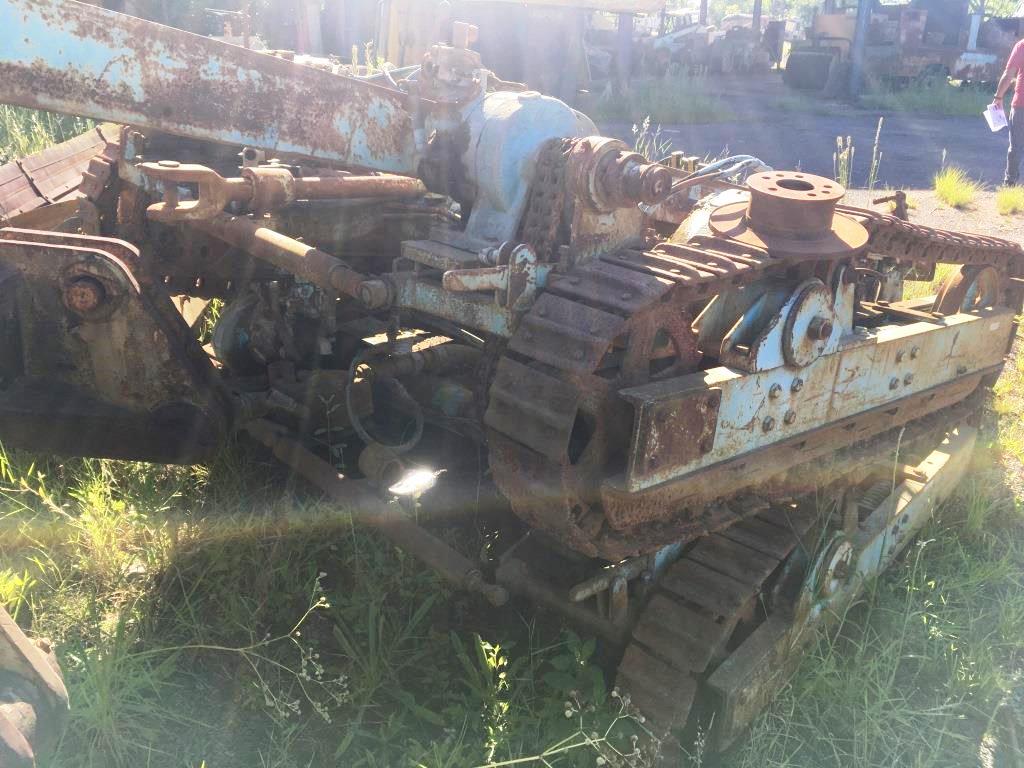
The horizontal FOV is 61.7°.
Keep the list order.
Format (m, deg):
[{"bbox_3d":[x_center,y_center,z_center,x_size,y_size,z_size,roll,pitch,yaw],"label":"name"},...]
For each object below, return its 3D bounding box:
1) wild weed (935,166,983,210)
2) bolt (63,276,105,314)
[{"bbox_3d":[4.107,-1.810,7.900,0.430,0.370,0.410,-2,21,1],"label":"wild weed"},{"bbox_3d":[-1.332,-0.275,2.670,0.115,0.110,0.085,-2,21,-1],"label":"bolt"}]

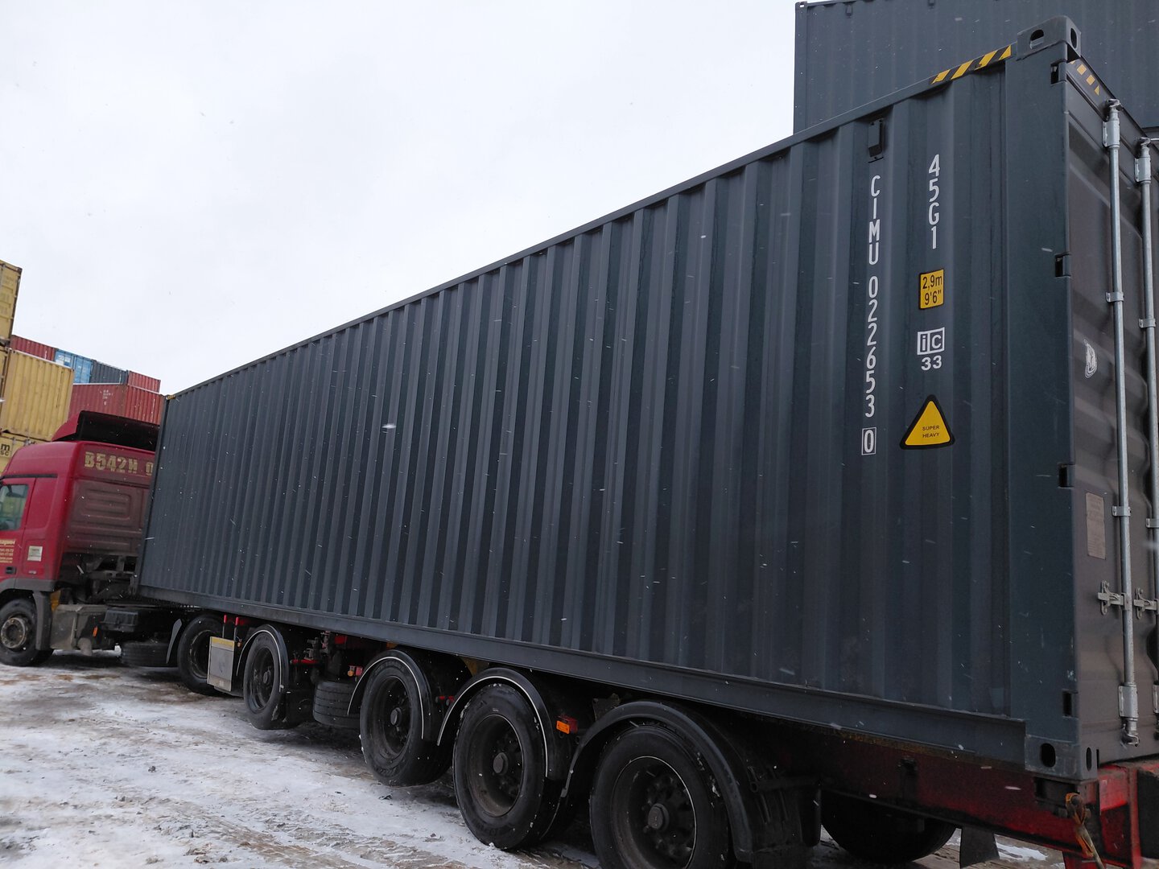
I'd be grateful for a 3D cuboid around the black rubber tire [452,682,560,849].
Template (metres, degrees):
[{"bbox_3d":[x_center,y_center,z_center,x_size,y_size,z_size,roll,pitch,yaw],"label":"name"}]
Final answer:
[{"bbox_3d":[-0.403,2.073,5.294,0.360,0.960,0.960,14,-14,-39],"label":"black rubber tire"}]

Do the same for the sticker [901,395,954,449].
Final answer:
[{"bbox_3d":[1.448,-0.058,3.501,0.006,0.220,0.235,14,-14,-39],"label":"sticker"}]

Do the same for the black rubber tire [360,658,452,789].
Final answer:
[{"bbox_3d":[-1.299,2.148,6.340,0.360,0.960,0.960,14,-14,-39],"label":"black rubber tire"}]

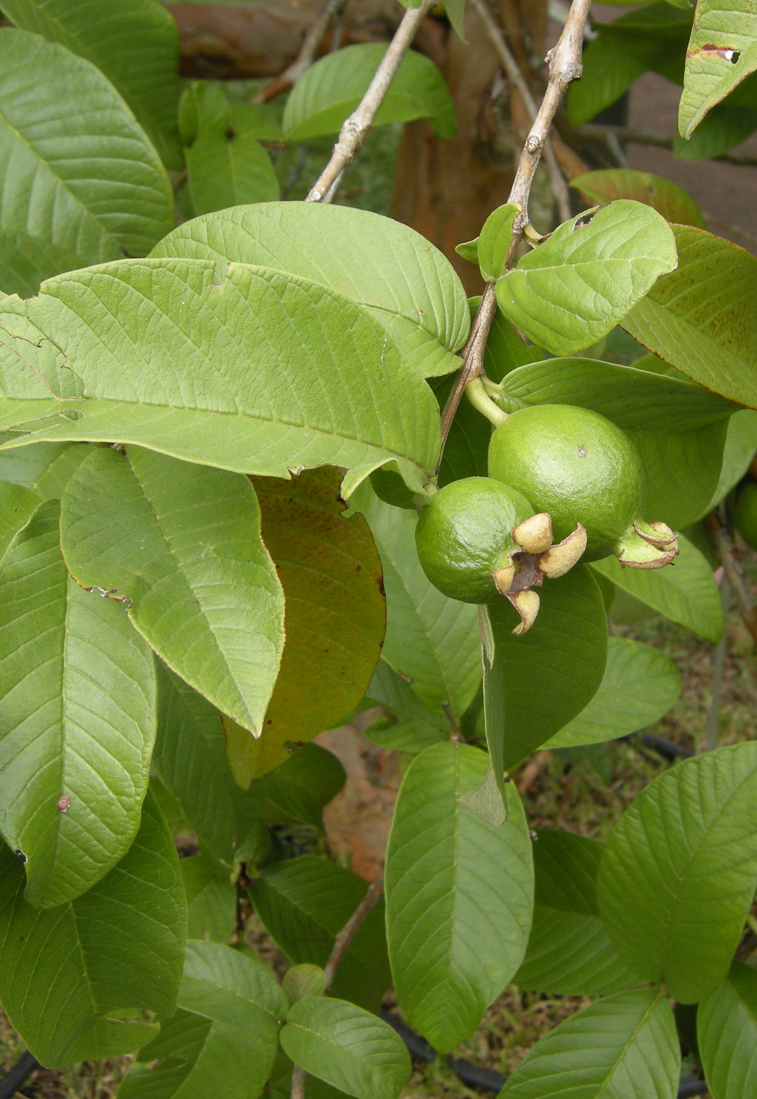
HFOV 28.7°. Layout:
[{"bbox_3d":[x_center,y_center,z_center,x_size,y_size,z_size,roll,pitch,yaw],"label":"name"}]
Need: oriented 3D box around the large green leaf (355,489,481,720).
[{"bbox_3d":[0.011,0.016,0.550,0.052,0.105,0.022,-22,6,-3],"label":"large green leaf"}]

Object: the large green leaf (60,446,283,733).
[{"bbox_3d":[-0.062,0.012,0.455,0.058,0.100,0.025,-25,-3,-5],"label":"large green leaf"}]

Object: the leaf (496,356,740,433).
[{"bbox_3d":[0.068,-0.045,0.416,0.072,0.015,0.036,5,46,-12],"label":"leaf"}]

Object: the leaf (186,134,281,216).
[{"bbox_3d":[-0.063,-0.157,0.640,0.043,0.013,0.073,-5,57,-3],"label":"leaf"}]

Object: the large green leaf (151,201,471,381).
[{"bbox_3d":[-0.021,-0.077,0.421,0.104,0.018,0.056,16,59,5],"label":"large green leaf"}]

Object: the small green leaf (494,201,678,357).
[{"bbox_3d":[0.054,-0.071,0.387,0.047,0.012,0.048,-1,66,19],"label":"small green leaf"}]

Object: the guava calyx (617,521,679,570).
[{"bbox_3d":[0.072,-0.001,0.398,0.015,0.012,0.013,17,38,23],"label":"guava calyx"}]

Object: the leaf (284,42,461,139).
[{"bbox_3d":[-0.005,-0.258,0.840,0.100,0.030,0.055,-2,53,-1],"label":"leaf"}]

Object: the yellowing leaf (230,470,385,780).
[{"bbox_3d":[-0.023,0.023,0.500,0.054,0.112,0.025,11,6,-6],"label":"yellowing leaf"}]

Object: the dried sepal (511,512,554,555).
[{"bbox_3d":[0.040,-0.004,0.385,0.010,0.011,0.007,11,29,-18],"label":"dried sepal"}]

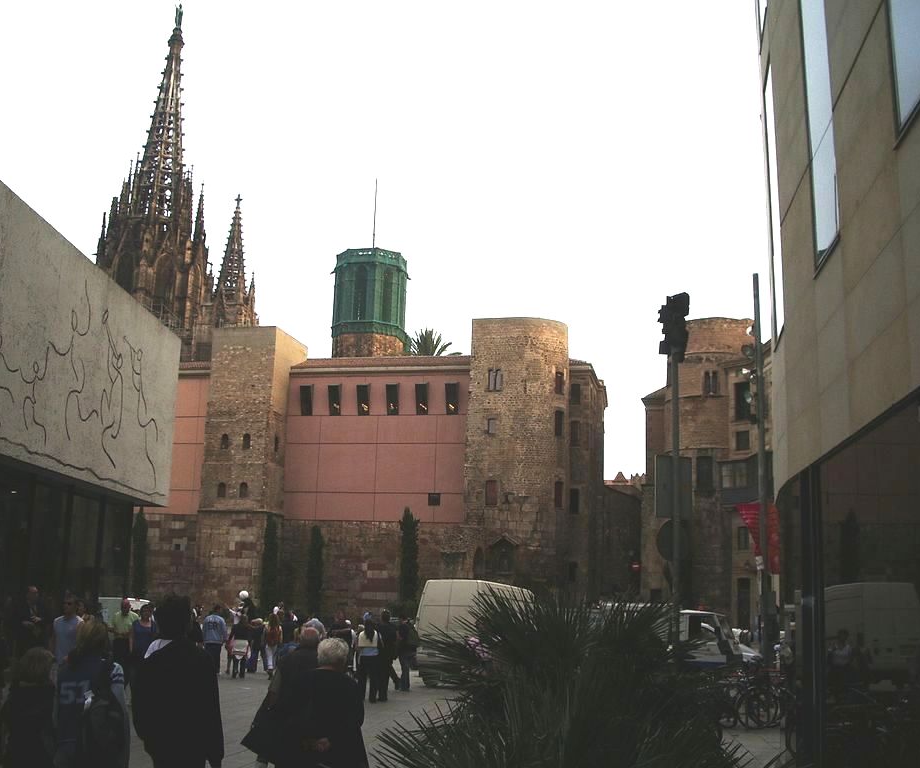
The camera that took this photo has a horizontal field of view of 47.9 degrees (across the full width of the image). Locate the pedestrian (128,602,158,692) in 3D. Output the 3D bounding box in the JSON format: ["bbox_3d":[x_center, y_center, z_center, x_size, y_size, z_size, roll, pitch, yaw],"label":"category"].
[{"bbox_3d":[-5.164,4.407,16.716,0.480,1.690,0.340,5,-13,-17],"label":"pedestrian"}]

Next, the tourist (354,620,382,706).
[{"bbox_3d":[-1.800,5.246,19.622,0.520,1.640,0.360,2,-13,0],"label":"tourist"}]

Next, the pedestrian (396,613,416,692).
[{"bbox_3d":[-1.195,5.797,22.320,0.480,1.660,0.360,0,-13,6],"label":"pedestrian"}]

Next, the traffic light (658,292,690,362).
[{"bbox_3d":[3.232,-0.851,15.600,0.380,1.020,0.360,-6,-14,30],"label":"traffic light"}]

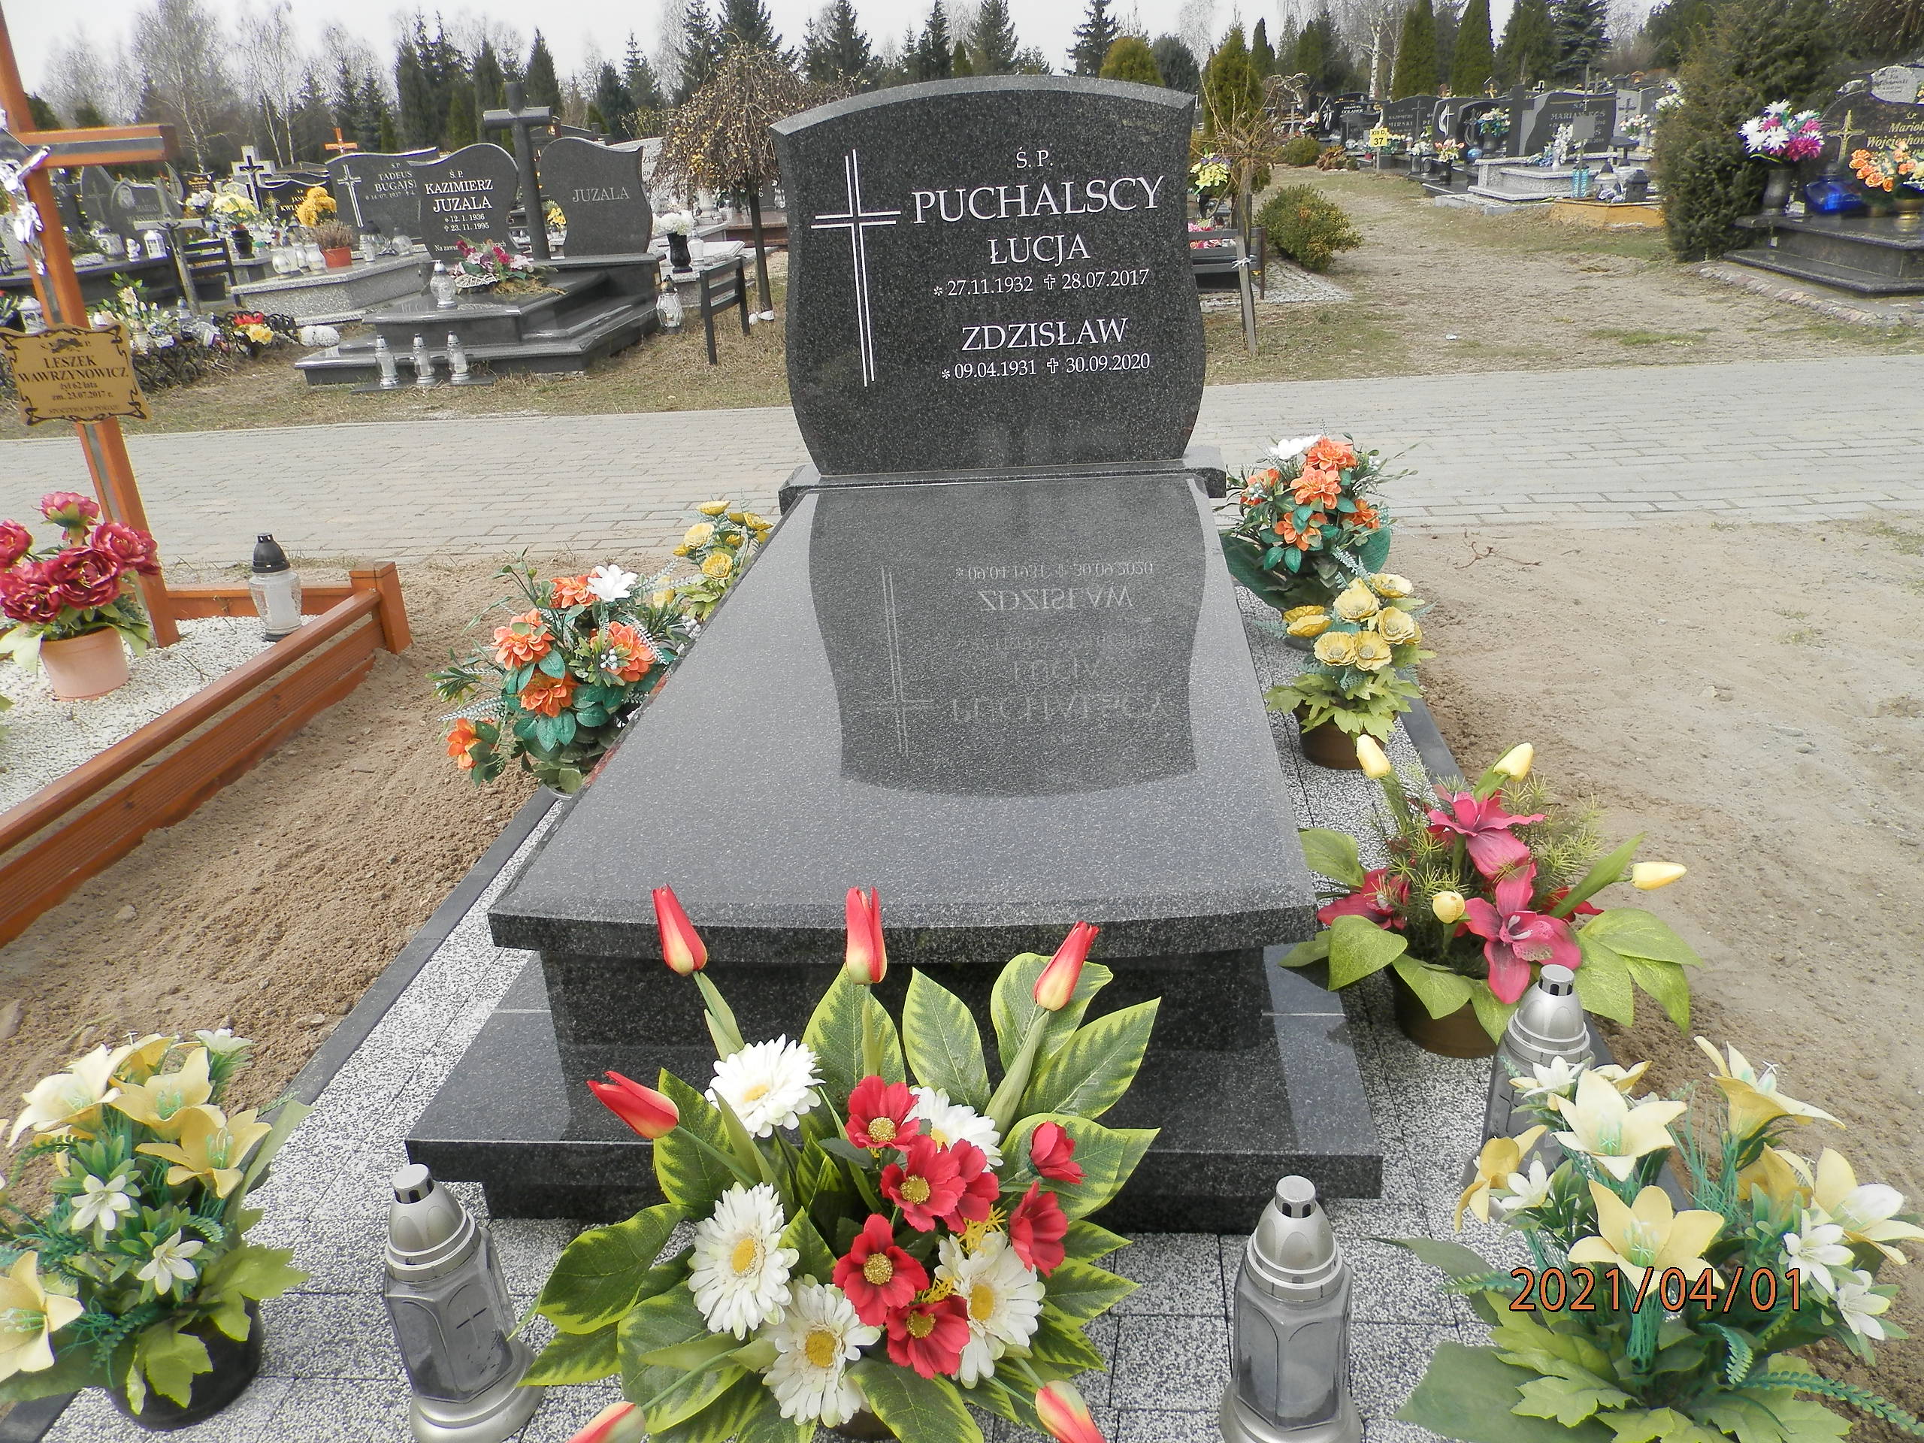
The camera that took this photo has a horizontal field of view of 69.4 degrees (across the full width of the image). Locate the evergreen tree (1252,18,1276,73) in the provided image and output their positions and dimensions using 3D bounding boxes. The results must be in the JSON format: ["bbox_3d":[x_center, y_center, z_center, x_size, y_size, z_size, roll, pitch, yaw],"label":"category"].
[{"bbox_3d":[8.893,-18.829,41.022,0.888,3.436,0.888,-1,23,7],"label":"evergreen tree"}]

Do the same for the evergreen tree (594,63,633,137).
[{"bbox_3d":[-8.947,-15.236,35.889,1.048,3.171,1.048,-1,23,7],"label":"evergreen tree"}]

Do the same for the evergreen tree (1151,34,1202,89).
[{"bbox_3d":[3.831,-10.750,24.504,1.300,2.478,1.300,-1,23,6],"label":"evergreen tree"}]

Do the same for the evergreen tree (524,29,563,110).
[{"bbox_3d":[-10.580,-15.122,35.054,1.150,4.083,1.150,-1,23,6],"label":"evergreen tree"}]

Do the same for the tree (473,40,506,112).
[{"bbox_3d":[-12.453,-15.841,36.862,0.957,3.970,0.957,-1,23,7],"label":"tree"}]

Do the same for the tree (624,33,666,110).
[{"bbox_3d":[-10.848,-20.524,46.974,2.000,4.839,2.000,-1,23,6],"label":"tree"}]

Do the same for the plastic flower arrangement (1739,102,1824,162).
[{"bbox_3d":[4.647,-3.326,7.874,0.460,0.360,0.400,-1,23,6],"label":"plastic flower arrangement"}]

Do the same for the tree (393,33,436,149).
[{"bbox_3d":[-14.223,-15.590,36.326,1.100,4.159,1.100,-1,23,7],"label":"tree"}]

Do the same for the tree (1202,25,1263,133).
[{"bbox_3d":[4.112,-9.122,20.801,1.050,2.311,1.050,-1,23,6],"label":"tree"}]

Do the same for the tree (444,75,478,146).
[{"bbox_3d":[-11.316,-13.078,31.576,0.820,2.899,0.820,-1,23,7],"label":"tree"}]

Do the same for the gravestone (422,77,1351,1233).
[{"bbox_3d":[-0.013,-0.387,2.139,0.966,1.135,2.090,-1,23,7],"label":"gravestone"}]

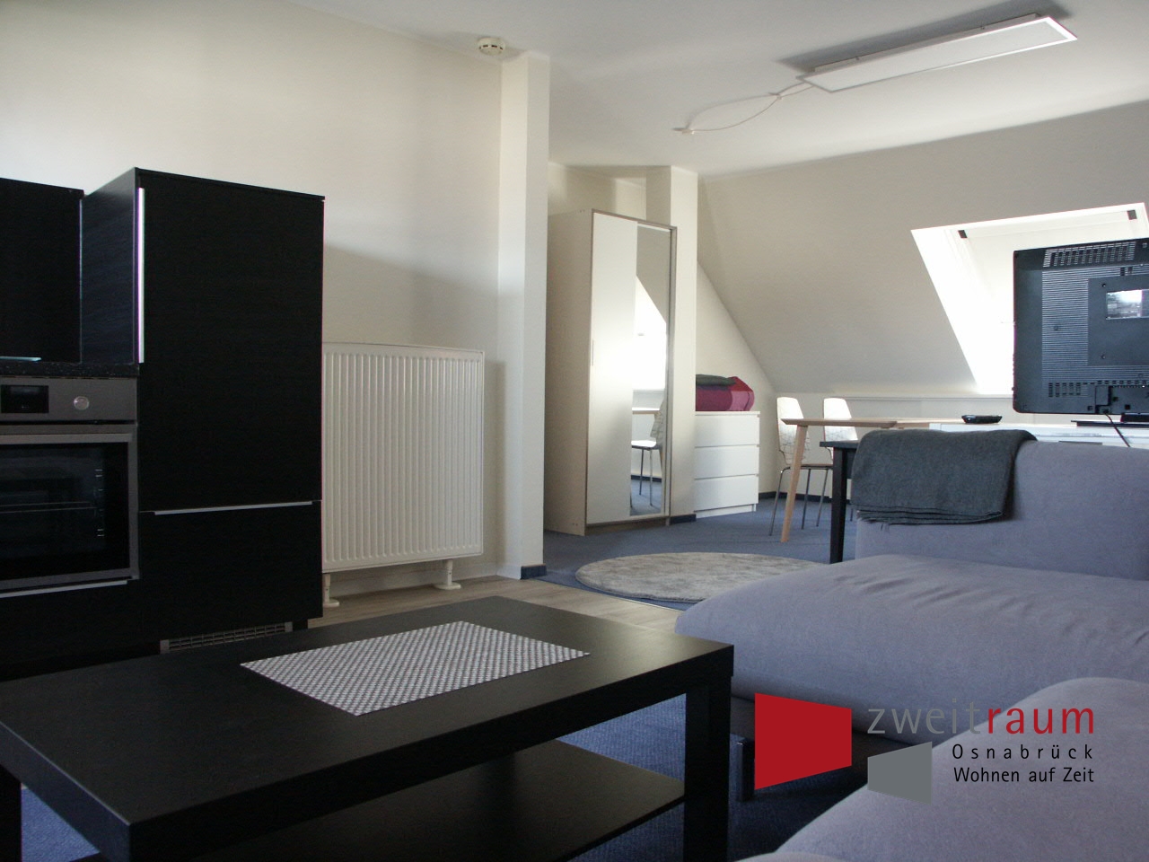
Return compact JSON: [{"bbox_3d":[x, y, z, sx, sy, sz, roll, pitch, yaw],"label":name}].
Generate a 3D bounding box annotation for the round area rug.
[{"bbox_3d":[0.711,0.688,4.390,1.346,0.030,1.346,1,2,0],"label":"round area rug"}]

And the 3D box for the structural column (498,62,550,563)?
[{"bbox_3d":[-0.242,-0.528,4.411,0.158,2.435,0.178,-1,2,-41],"label":"structural column"}]

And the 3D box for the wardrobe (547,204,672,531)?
[{"bbox_3d":[0.174,-0.369,6.251,0.554,2.029,0.842,2,2,44],"label":"wardrobe"}]

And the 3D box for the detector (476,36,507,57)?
[{"bbox_3d":[-0.367,-1.713,4.133,0.114,0.047,0.114,1,2,0],"label":"detector"}]

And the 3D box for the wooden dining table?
[{"bbox_3d":[2.019,0.306,5.982,0.752,0.742,1.366,2,2,44],"label":"wooden dining table"}]

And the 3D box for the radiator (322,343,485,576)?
[{"bbox_3d":[-0.771,0.103,3.933,0.871,0.921,0.109,-1,2,-41],"label":"radiator"}]

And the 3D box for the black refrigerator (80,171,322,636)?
[{"bbox_3d":[-1.276,-0.041,3.184,0.604,1.499,0.604,-1,2,-41],"label":"black refrigerator"}]

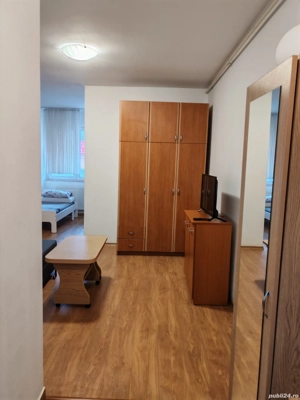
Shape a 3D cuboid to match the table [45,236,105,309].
[{"bbox_3d":[-0.736,0.744,3.312,0.470,0.515,0.905,2,7,0],"label":"table"}]

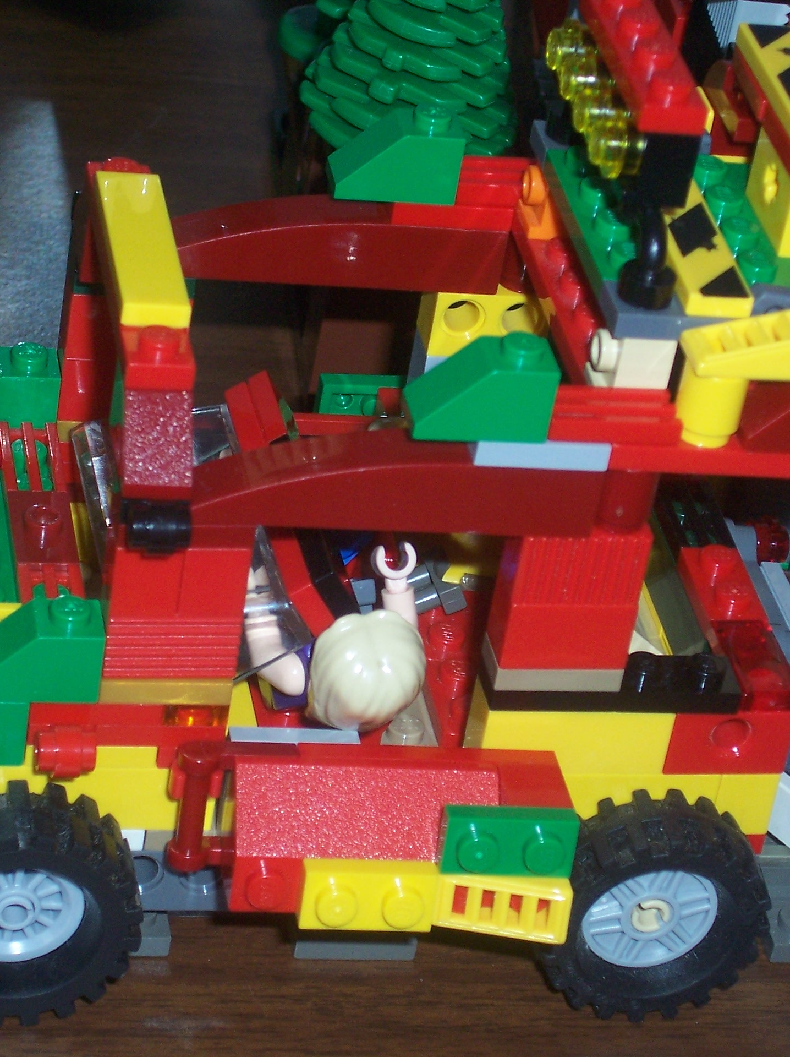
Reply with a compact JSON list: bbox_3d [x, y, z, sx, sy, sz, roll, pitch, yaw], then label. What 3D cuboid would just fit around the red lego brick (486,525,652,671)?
[{"bbox_3d":[0.021,0.007,0.403,0.016,0.020,0.008,2,34,-13],"label":"red lego brick"}]

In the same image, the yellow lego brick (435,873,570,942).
[{"bbox_3d":[0.013,0.045,0.400,0.016,0.008,0.006,2,26,-10],"label":"yellow lego brick"}]

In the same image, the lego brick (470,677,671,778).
[{"bbox_3d":[0.022,0.024,0.415,0.024,0.011,0.008,2,34,-14],"label":"lego brick"}]

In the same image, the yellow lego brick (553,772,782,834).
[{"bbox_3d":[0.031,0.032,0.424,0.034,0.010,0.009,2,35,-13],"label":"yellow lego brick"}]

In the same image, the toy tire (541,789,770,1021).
[{"bbox_3d":[0.032,0.048,0.422,0.030,0.030,0.013,0,39,-16],"label":"toy tire"}]

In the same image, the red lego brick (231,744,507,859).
[{"bbox_3d":[-0.004,0.036,0.399,0.032,0.016,0.011,2,34,-13],"label":"red lego brick"}]

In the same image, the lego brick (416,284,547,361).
[{"bbox_3d":[0.012,-0.029,0.445,0.016,0.010,0.008,2,35,-13],"label":"lego brick"}]

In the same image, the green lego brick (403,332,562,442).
[{"bbox_3d":[0.010,-0.017,0.384,0.016,0.011,0.008,2,34,-14],"label":"green lego brick"}]

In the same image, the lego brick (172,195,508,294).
[{"bbox_3d":[-0.010,-0.038,0.435,0.048,0.010,0.008,2,34,-13],"label":"lego brick"}]

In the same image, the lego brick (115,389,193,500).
[{"bbox_3d":[-0.027,-0.012,0.384,0.008,0.011,0.016,2,34,-14],"label":"lego brick"}]

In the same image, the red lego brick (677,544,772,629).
[{"bbox_3d":[0.043,0.007,0.433,0.008,0.005,0.016,2,35,-13],"label":"red lego brick"}]

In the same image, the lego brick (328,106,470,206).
[{"bbox_3d":[0.000,-0.049,0.429,0.016,0.011,0.008,2,35,-13],"label":"lego brick"}]

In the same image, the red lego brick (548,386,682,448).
[{"bbox_3d":[0.025,-0.013,0.390,0.016,0.003,0.008,2,34,-13],"label":"red lego brick"}]

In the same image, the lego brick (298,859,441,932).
[{"bbox_3d":[-0.003,0.044,0.399,0.016,0.008,0.005,3,27,-12],"label":"lego brick"}]

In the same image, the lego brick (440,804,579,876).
[{"bbox_3d":[0.014,0.038,0.397,0.016,0.008,0.005,2,26,-10],"label":"lego brick"}]

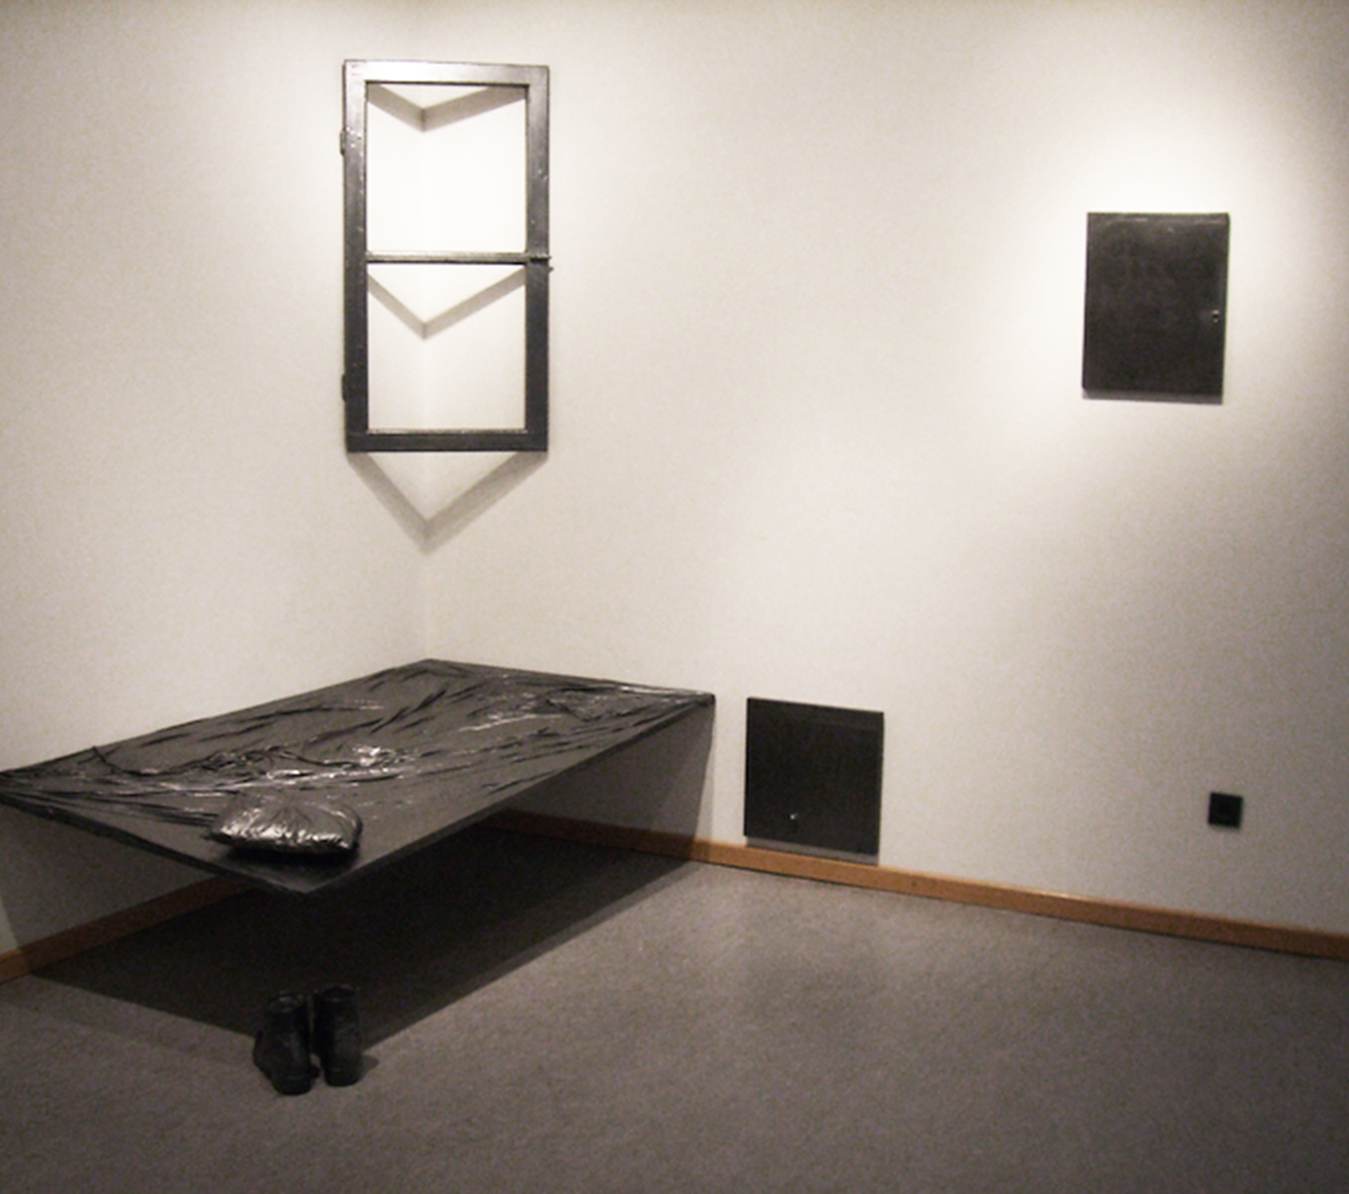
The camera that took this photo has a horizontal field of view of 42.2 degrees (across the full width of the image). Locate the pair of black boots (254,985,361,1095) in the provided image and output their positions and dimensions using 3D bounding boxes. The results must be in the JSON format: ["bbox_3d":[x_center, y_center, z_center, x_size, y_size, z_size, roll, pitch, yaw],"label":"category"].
[{"bbox_3d":[-0.791,0.923,3.774,0.234,0.195,0.285,-2,9,-18],"label":"pair of black boots"}]

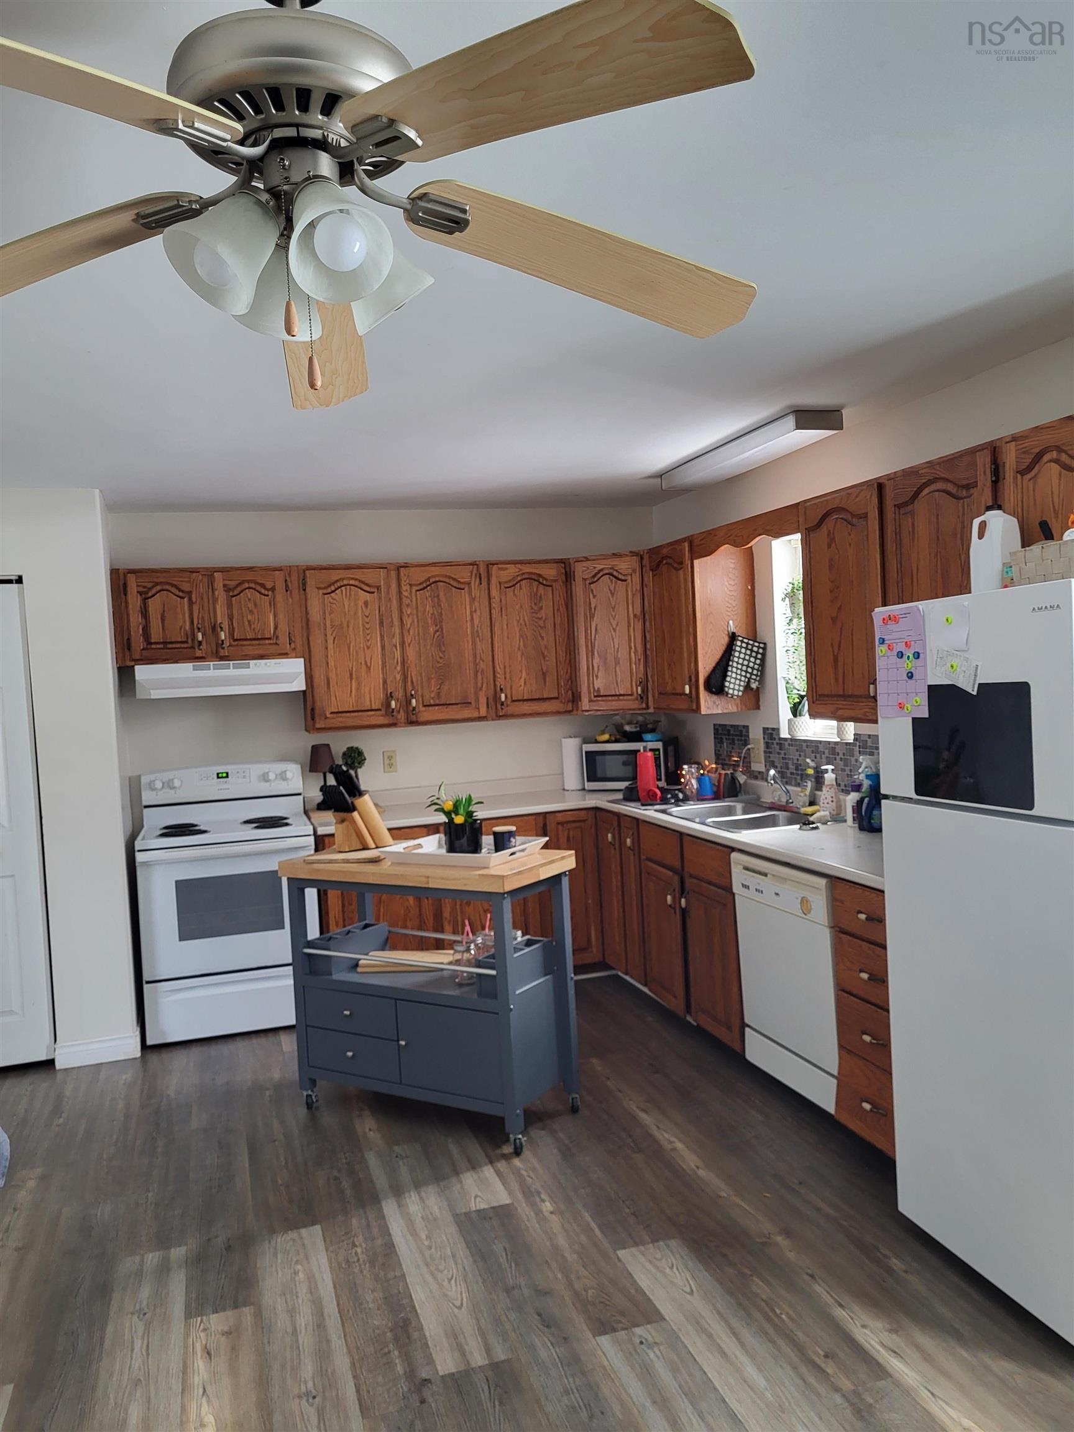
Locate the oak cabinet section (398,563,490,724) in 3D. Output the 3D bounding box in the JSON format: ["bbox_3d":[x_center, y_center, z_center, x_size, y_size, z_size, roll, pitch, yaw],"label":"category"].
[{"bbox_3d":[-0.496,-0.370,5.593,0.467,0.813,0.320,-4,2,-17],"label":"oak cabinet section"}]

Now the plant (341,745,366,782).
[{"bbox_3d":[-0.915,0.324,5.392,0.120,0.310,0.120,-4,2,-18],"label":"plant"}]

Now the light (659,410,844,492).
[{"bbox_3d":[0.837,-1.080,4.471,0.187,0.070,1.235,-4,2,-17],"label":"light"}]

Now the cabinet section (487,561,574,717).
[{"bbox_3d":[-0.058,-0.399,5.727,0.450,0.813,0.320,-4,2,-17],"label":"cabinet section"}]

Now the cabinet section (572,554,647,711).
[{"bbox_3d":[0.487,-0.429,5.686,0.460,0.810,0.380,-2,3,30],"label":"cabinet section"}]

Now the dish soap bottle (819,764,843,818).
[{"bbox_3d":[1.181,0.306,4.319,0.065,0.210,0.090,-3,2,-6],"label":"dish soap bottle"}]

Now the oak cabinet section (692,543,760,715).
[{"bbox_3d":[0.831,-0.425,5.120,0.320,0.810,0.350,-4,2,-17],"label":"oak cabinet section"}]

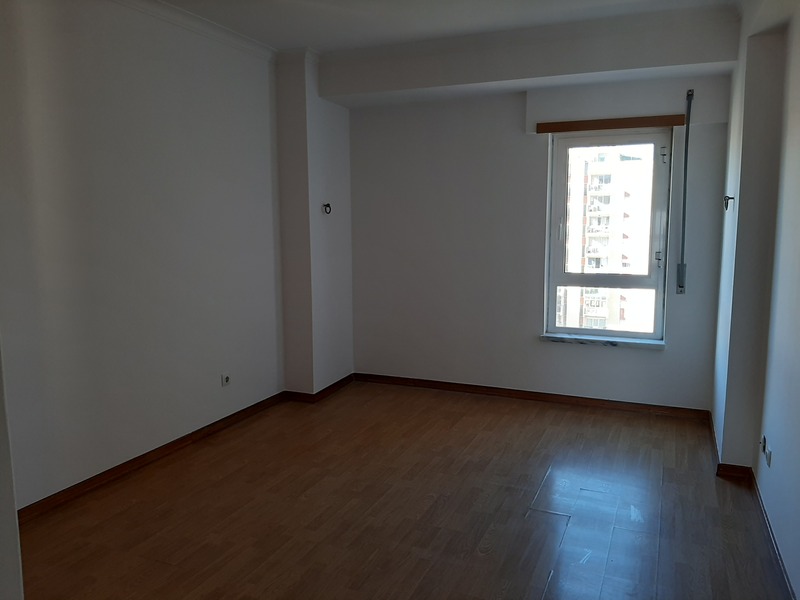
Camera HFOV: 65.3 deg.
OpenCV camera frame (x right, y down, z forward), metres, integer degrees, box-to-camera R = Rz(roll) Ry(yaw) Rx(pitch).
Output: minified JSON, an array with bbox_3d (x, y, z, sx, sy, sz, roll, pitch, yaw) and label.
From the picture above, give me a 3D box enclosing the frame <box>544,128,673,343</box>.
[{"bbox_3d":[1.514,-0.462,4.596,0.829,1.490,0.100,3,8,23],"label":"frame"}]

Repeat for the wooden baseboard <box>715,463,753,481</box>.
[{"bbox_3d":[1.824,0.934,3.405,0.169,0.070,0.018,3,8,23],"label":"wooden baseboard"}]

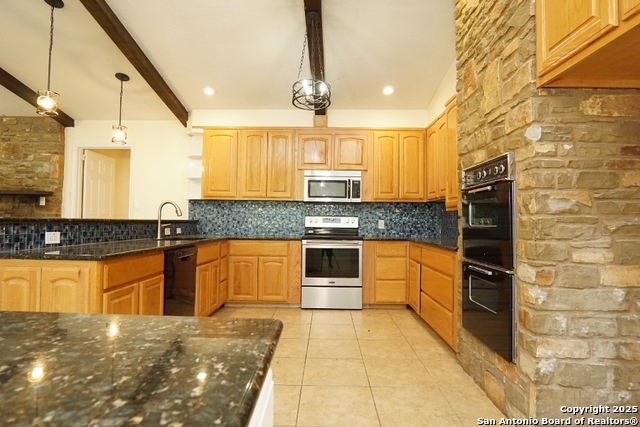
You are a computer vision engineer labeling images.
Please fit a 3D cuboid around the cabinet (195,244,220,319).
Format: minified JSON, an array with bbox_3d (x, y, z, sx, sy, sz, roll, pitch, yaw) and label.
[{"bbox_3d":[-1.499,0.707,3.468,0.600,0.800,0.745,1,-2,1],"label":"cabinet"}]

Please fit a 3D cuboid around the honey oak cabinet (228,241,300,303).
[{"bbox_3d":[-0.714,0.776,4.460,0.941,0.820,0.610,1,-2,1],"label":"honey oak cabinet"}]

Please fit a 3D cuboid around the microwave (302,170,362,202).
[{"bbox_3d":[0.179,-0.353,4.448,0.757,0.424,0.390,1,-1,1],"label":"microwave"}]

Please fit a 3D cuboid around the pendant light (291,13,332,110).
[{"bbox_3d":[-0.072,-1.404,2.918,0.344,0.836,0.344,1,-1,1],"label":"pendant light"}]

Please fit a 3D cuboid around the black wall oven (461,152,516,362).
[{"bbox_3d":[1.362,0.256,2.117,0.560,1.200,0.675,1,-2,1],"label":"black wall oven"}]

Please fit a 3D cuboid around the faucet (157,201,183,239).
[{"bbox_3d":[-1.561,0.072,3.314,0.250,0.389,0.090,1,-1,1],"label":"faucet"}]

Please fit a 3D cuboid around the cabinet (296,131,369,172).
[{"bbox_3d":[0.177,-0.876,4.618,1.004,0.567,0.330,1,-2,1],"label":"cabinet"}]

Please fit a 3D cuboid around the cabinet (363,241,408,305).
[{"bbox_3d":[0.828,0.769,4.297,0.562,0.820,0.600,1,-1,1],"label":"cabinet"}]

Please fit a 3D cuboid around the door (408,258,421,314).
[{"bbox_3d":[1.087,0.831,3.688,0.025,0.553,0.415,1,-1,1],"label":"door"}]

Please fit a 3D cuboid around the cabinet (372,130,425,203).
[{"bbox_3d":[1.079,-0.656,4.595,0.751,0.984,0.330,1,-2,1],"label":"cabinet"}]

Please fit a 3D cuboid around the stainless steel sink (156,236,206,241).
[{"bbox_3d":[-1.412,0.371,3.343,0.400,0.200,0.550,1,-1,1],"label":"stainless steel sink"}]

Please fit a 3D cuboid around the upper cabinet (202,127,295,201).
[{"bbox_3d":[-0.989,-0.681,4.634,1.289,1.010,0.330,1,-2,1],"label":"upper cabinet"}]

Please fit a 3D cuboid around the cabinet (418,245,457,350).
[{"bbox_3d":[1.385,0.730,2.992,0.600,0.808,0.950,1,-1,1],"label":"cabinet"}]

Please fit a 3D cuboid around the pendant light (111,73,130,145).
[{"bbox_3d":[-2.154,-1.134,3.472,0.155,0.763,0.155,1,-2,1],"label":"pendant light"}]

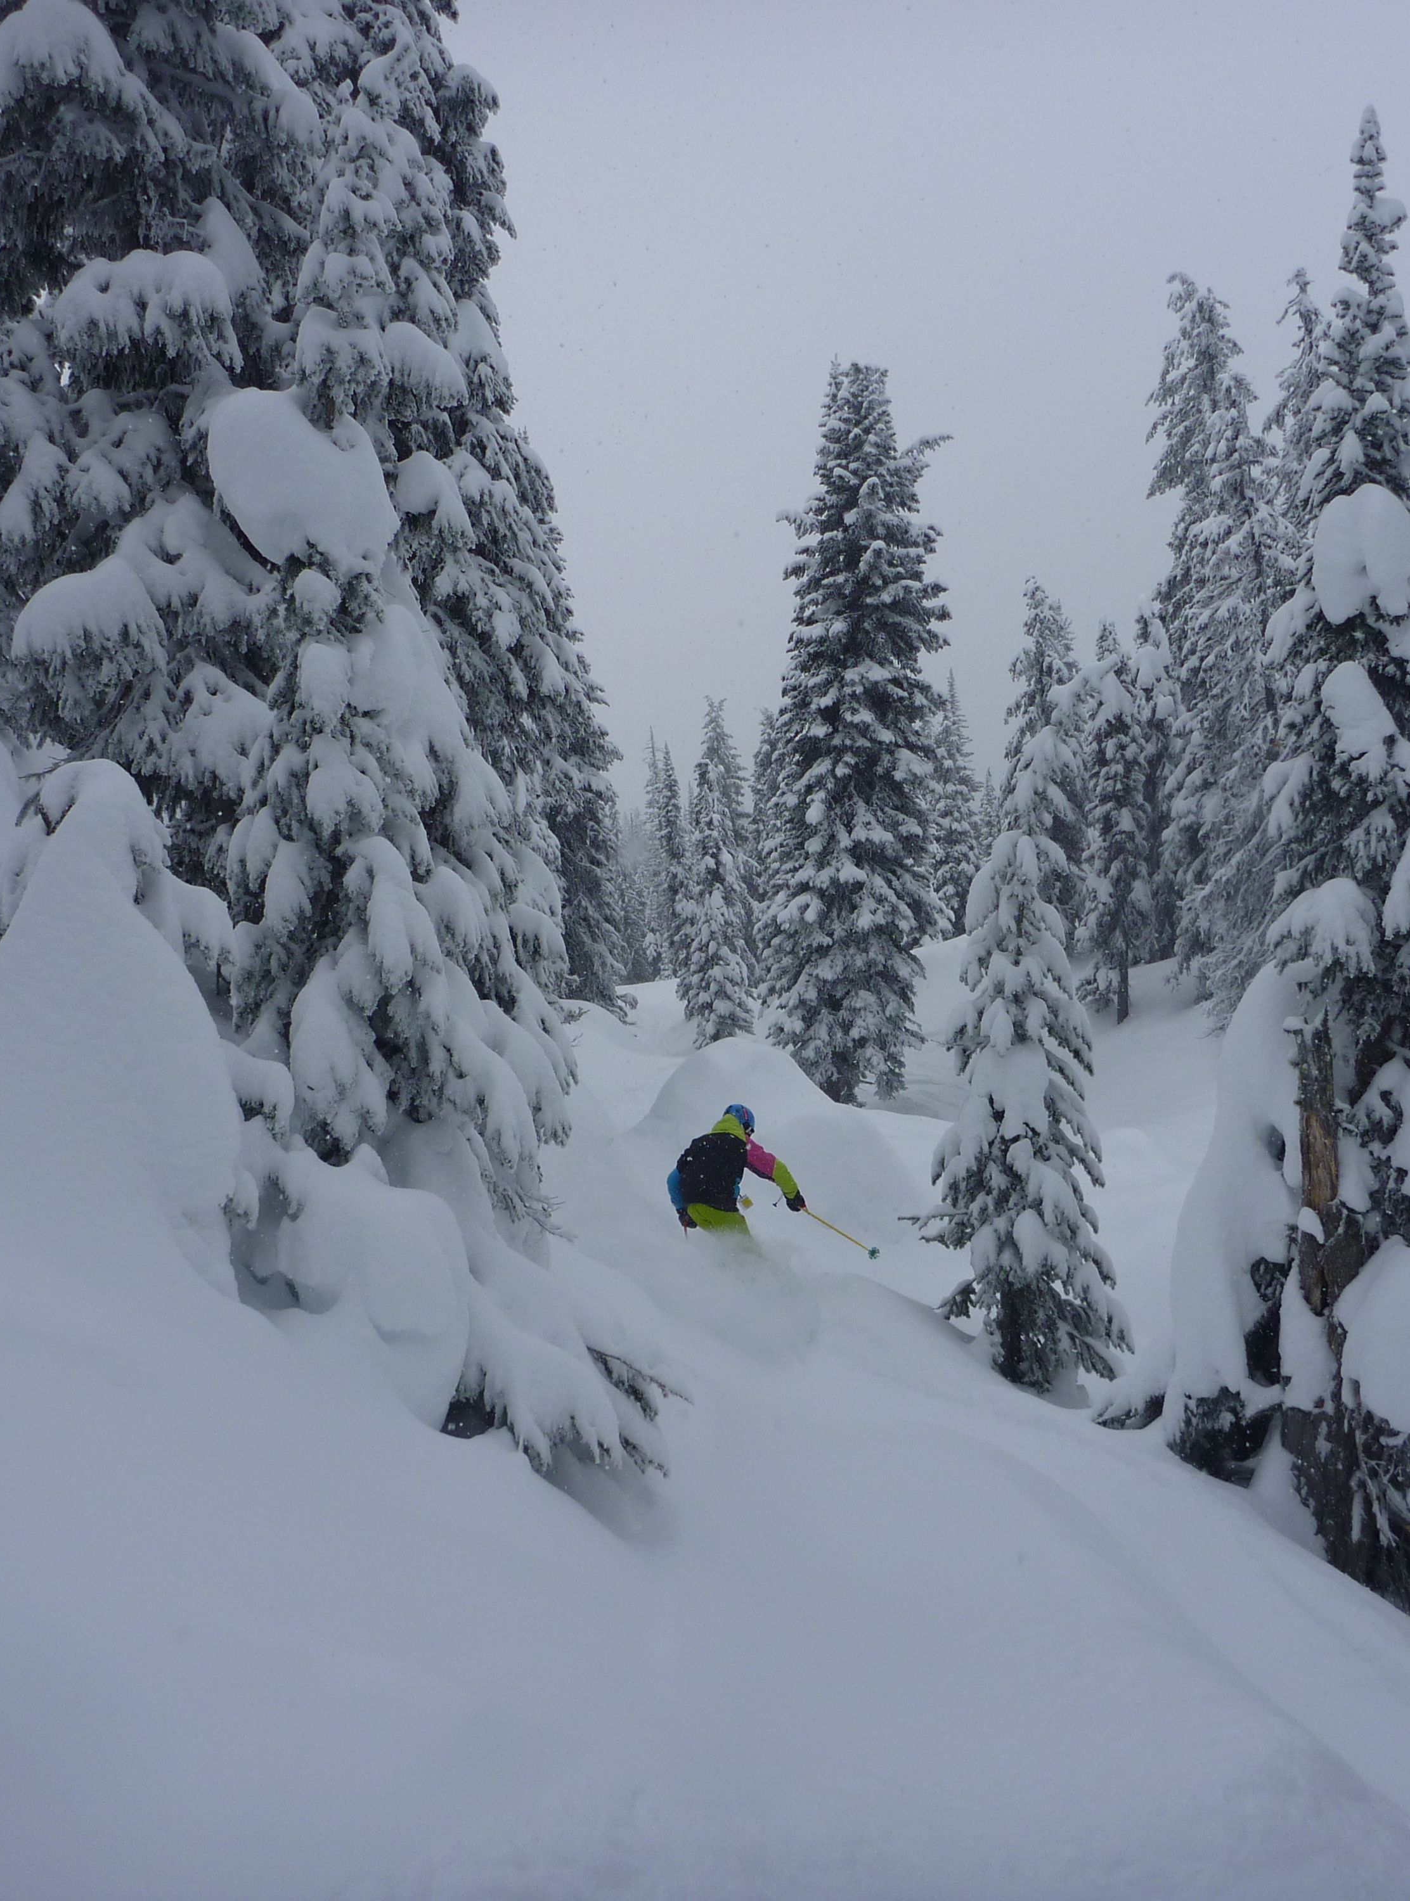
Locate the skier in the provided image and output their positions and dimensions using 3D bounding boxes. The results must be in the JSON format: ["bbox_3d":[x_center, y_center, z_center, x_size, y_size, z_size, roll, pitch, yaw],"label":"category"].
[{"bbox_3d":[0.225,1.804,15.000,0.850,1.400,0.700,0,0,30],"label":"skier"}]

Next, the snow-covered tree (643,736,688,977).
[{"bbox_3d":[-1.147,-2.900,66.000,2.000,8.300,2.000,0,0,0],"label":"snow-covered tree"}]

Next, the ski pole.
[{"bbox_3d":[0.989,2.109,15.453,0.080,0.080,1.130,0,-29,45],"label":"ski pole"}]

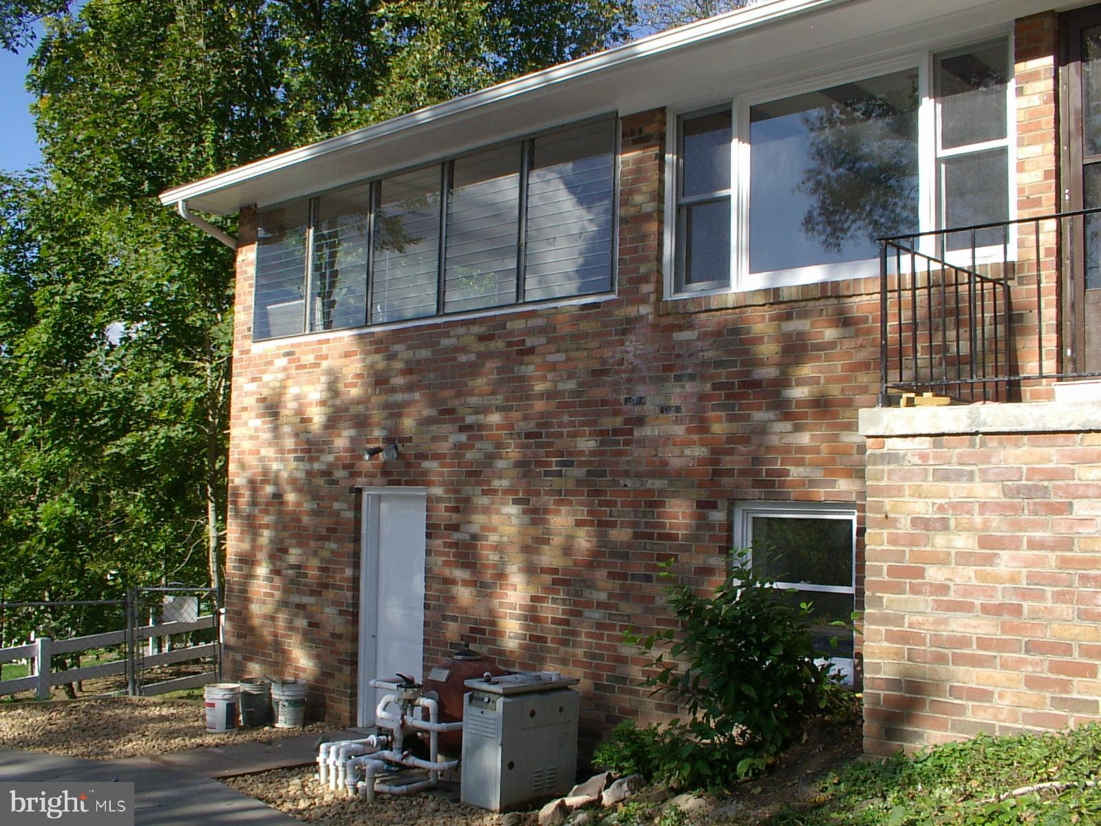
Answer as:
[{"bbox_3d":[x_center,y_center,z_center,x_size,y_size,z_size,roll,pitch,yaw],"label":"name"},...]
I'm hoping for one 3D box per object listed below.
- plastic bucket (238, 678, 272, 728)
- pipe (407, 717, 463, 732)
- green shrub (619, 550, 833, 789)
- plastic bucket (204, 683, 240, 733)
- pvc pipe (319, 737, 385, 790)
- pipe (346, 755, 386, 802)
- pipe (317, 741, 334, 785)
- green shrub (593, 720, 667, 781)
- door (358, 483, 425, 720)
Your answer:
[{"bbox_3d":[-2.508,2.475,10.020,0.300,0.370,0.300,1,-4,0],"label":"plastic bucket"},{"bbox_3d":[-0.799,2.122,8.079,0.420,0.060,0.240,-3,-6,43],"label":"pipe"},{"bbox_3d":[1.021,1.480,6.829,1.080,1.300,0.950,-3,-6,43],"label":"green shrub"},{"bbox_3d":[-2.727,2.459,9.780,0.300,0.370,0.300,1,-4,0],"label":"plastic bucket"},{"bbox_3d":[-1.322,2.387,8.072,0.270,0.290,0.480,-3,-6,43],"label":"pvc pipe"},{"bbox_3d":[-1.157,2.368,7.661,0.340,0.260,0.230,-3,-6,43],"label":"pipe"},{"bbox_3d":[-1.507,2.378,8.004,0.090,0.285,0.110,-3,-6,43],"label":"pipe"},{"bbox_3d":[0.506,2.142,7.485,0.460,0.380,0.420,1,-4,0],"label":"green shrub"},{"bbox_3d":[-1.266,1.655,9.920,0.930,2.060,0.120,-3,-6,43],"label":"door"}]

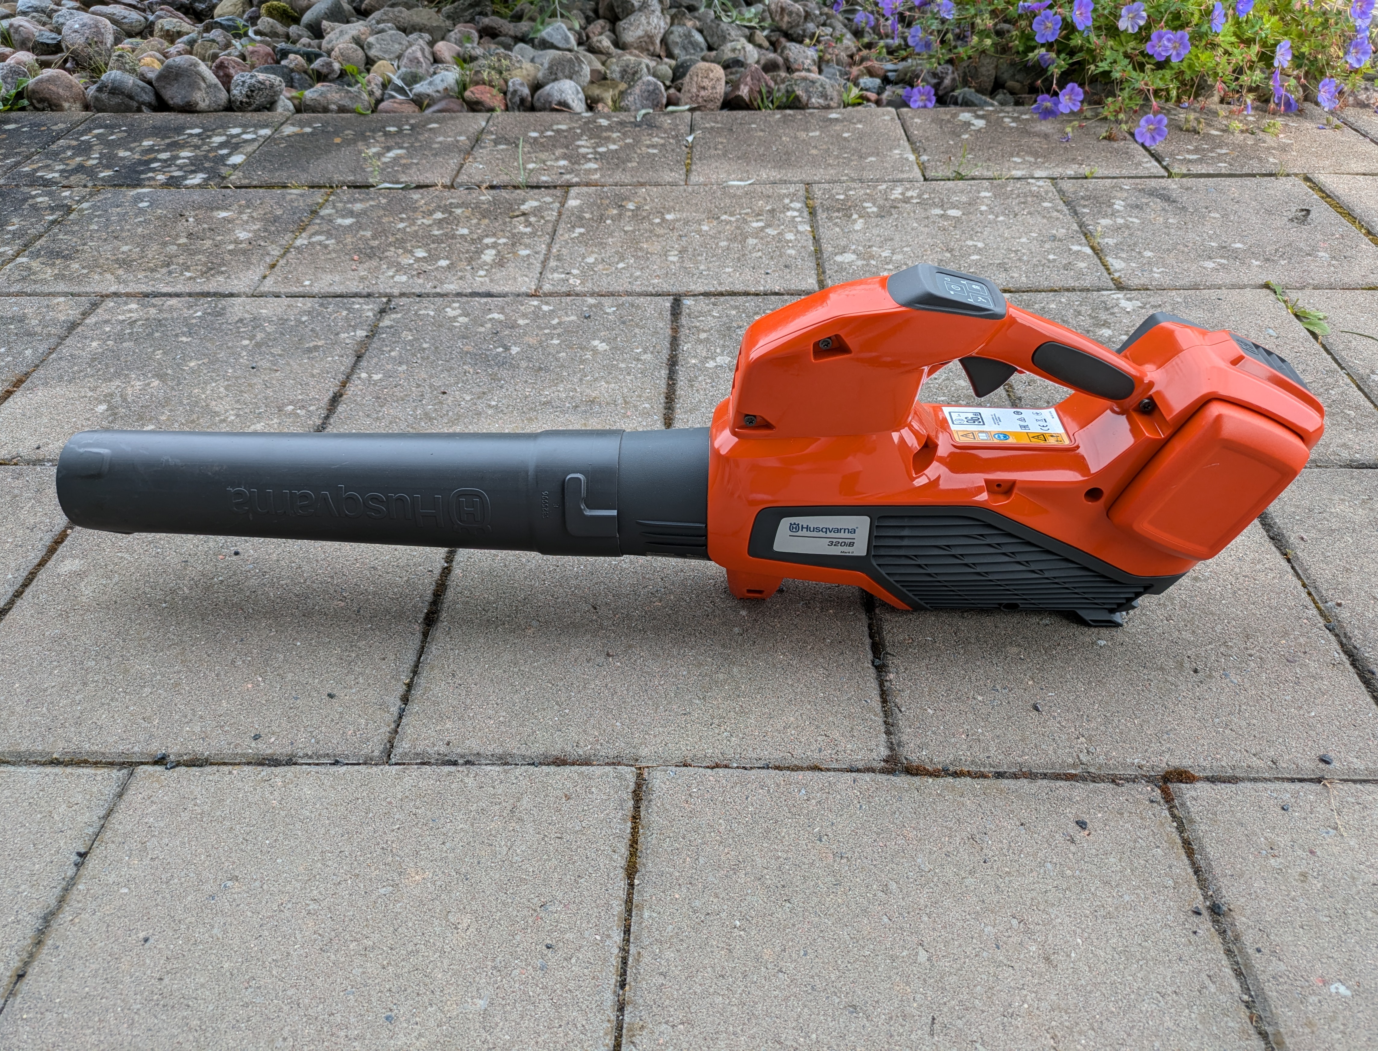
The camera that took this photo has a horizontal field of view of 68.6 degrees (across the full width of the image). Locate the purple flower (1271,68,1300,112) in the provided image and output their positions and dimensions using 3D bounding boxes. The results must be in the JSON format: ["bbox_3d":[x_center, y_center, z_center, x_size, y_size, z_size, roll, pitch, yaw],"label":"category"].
[{"bbox_3d":[0.966,-0.705,1.637,0.044,0.065,0.035,27,48,30],"label":"purple flower"}]

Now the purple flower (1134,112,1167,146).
[{"bbox_3d":[0.685,-0.589,1.502,0.050,0.048,0.022,15,28,19],"label":"purple flower"}]

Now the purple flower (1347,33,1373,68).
[{"bbox_3d":[1.080,-0.764,1.627,0.046,0.054,0.028,0,28,2],"label":"purple flower"}]

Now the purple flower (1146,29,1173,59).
[{"bbox_3d":[0.764,-0.782,1.643,0.045,0.046,0.022,15,31,18],"label":"purple flower"}]

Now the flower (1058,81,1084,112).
[{"bbox_3d":[0.601,-0.675,1.591,0.048,0.048,0.024,-8,29,-7],"label":"flower"}]

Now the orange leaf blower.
[{"bbox_3d":[-0.027,-0.062,0.761,0.958,0.265,0.155,1,40,3],"label":"orange leaf blower"}]

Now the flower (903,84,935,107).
[{"bbox_3d":[0.383,-0.716,1.684,0.050,0.040,0.025,7,31,10],"label":"flower"}]

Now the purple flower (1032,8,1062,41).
[{"bbox_3d":[0.573,-0.800,1.615,0.048,0.050,0.022,17,29,20],"label":"purple flower"}]

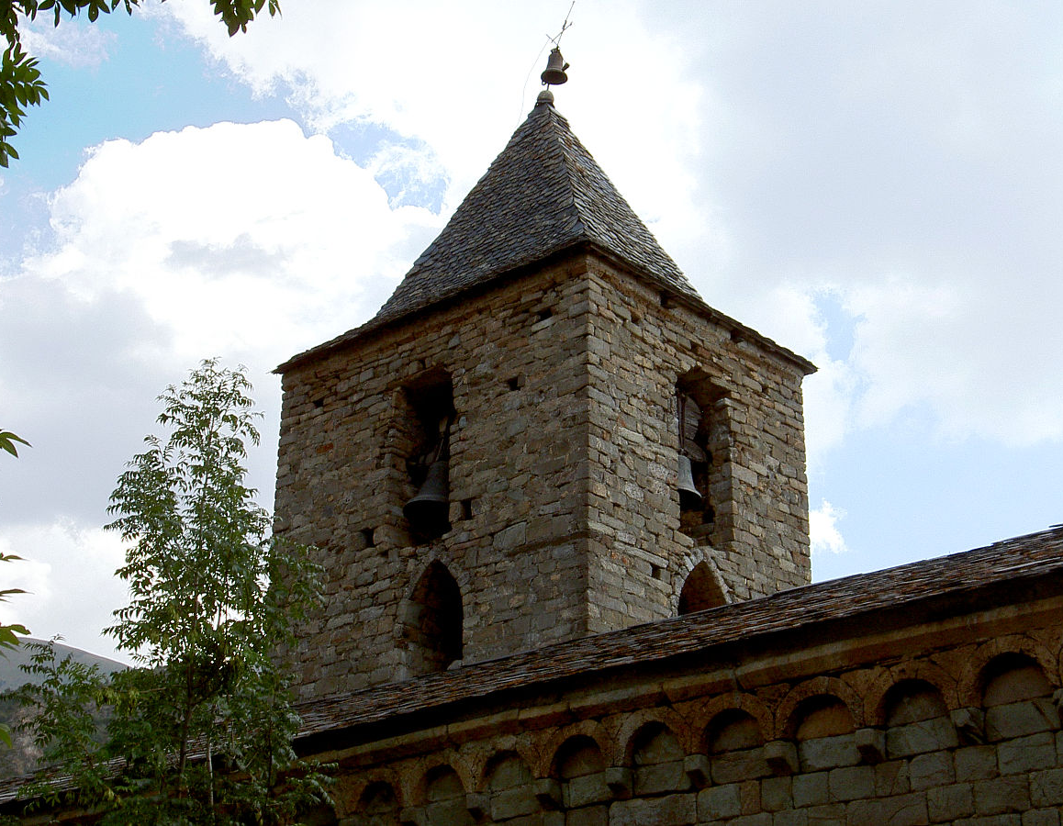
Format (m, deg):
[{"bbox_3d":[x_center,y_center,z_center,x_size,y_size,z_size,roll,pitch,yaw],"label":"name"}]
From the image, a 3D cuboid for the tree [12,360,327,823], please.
[{"bbox_3d":[-2.841,3.193,14.414,2.664,7.889,2.664,5,-23,-10],"label":"tree"}]

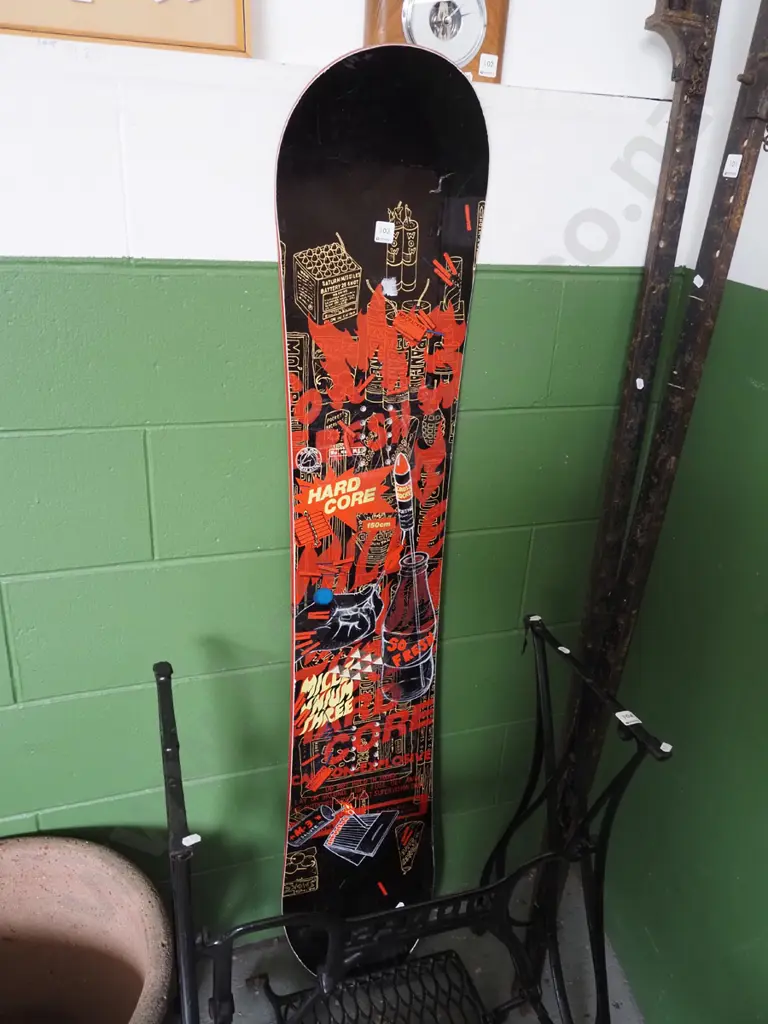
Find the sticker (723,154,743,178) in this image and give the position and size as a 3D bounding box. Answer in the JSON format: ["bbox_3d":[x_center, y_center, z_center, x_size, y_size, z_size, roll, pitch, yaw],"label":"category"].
[{"bbox_3d":[0.411,-0.407,0.905,0.002,0.025,0.025,-4,26,-16],"label":"sticker"}]

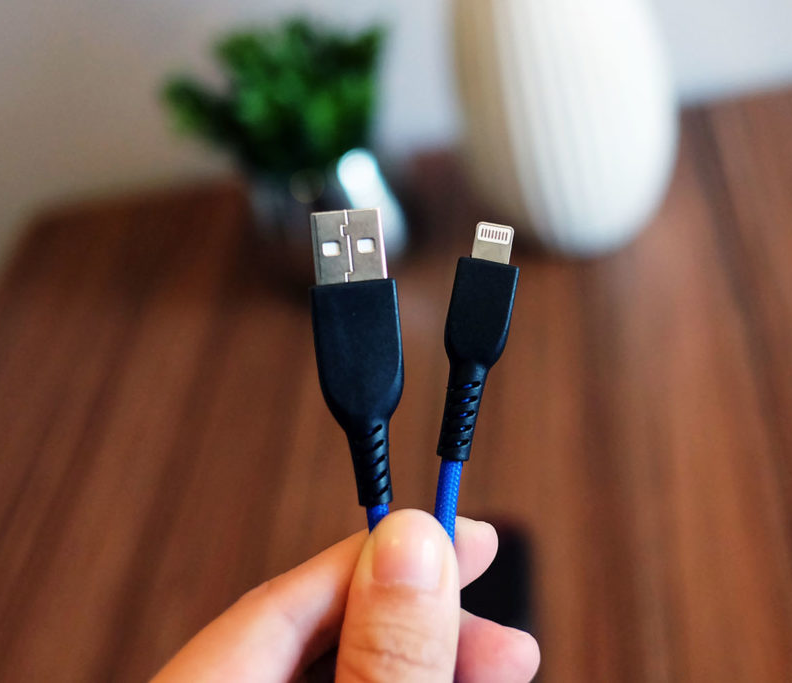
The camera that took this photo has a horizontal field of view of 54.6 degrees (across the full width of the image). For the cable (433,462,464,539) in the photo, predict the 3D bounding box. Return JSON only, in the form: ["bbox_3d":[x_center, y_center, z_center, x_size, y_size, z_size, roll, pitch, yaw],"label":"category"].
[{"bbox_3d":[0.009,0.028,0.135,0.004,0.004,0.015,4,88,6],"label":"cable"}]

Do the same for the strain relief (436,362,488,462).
[{"bbox_3d":[0.012,0.013,0.136,0.006,0.006,0.017,9,88,8],"label":"strain relief"}]

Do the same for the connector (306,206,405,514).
[{"bbox_3d":[-0.006,0.003,0.133,0.015,0.008,0.052,-6,87,2],"label":"connector"}]

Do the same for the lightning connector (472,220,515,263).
[{"bbox_3d":[0.017,-0.018,0.136,0.007,0.002,0.007,8,88,9],"label":"lightning connector"}]

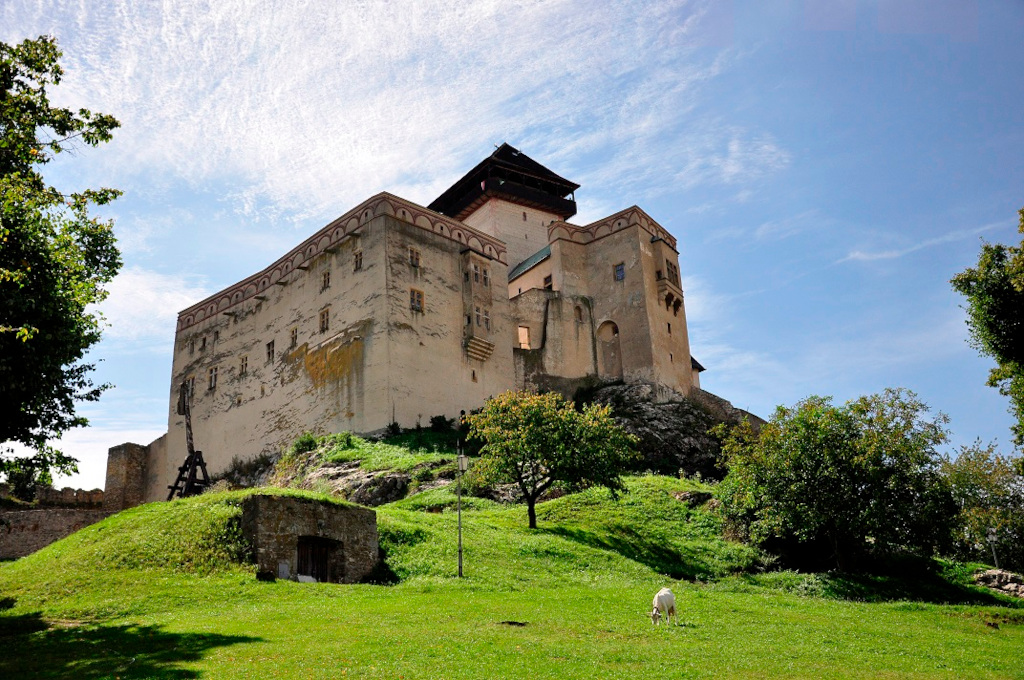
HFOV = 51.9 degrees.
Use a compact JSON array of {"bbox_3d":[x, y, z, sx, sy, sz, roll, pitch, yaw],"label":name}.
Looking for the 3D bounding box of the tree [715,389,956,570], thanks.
[{"bbox_3d":[11.963,5.196,38.870,8.600,6.600,8.000,-6,-16,17],"label":"tree"}]

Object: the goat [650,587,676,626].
[{"bbox_3d":[2.837,4.990,19.680,0.360,0.740,1.050,-9,-17,26],"label":"goat"}]

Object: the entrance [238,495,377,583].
[{"bbox_3d":[-8.103,7.878,41.204,2.100,3.200,5.700,-15,-21,41],"label":"entrance"}]

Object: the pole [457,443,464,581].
[{"bbox_3d":[-1.884,6.237,38.452,0.320,5.000,0.320,-2,-15,0],"label":"pole"}]

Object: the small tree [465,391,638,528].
[{"bbox_3d":[1.866,5.644,49.645,7.900,6.300,7.400,-2,-15,0],"label":"small tree"}]

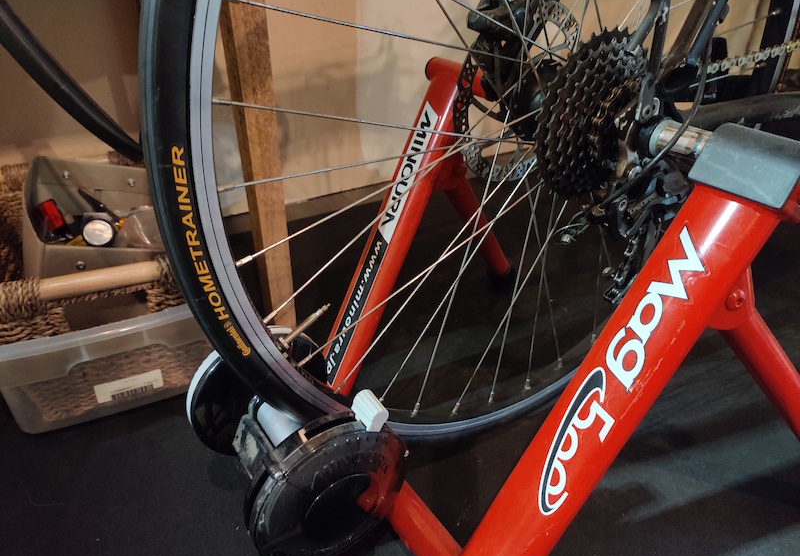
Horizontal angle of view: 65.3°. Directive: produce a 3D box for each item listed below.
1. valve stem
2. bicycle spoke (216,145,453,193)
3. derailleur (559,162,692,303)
[{"bbox_3d":[-0.069,0.035,0.459,0.047,0.009,0.009,-42,43,-12],"label":"valve stem"},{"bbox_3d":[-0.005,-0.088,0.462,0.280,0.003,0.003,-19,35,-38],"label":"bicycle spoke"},{"bbox_3d":[0.187,-0.031,0.524,0.110,0.140,0.068,-19,35,-29],"label":"derailleur"}]

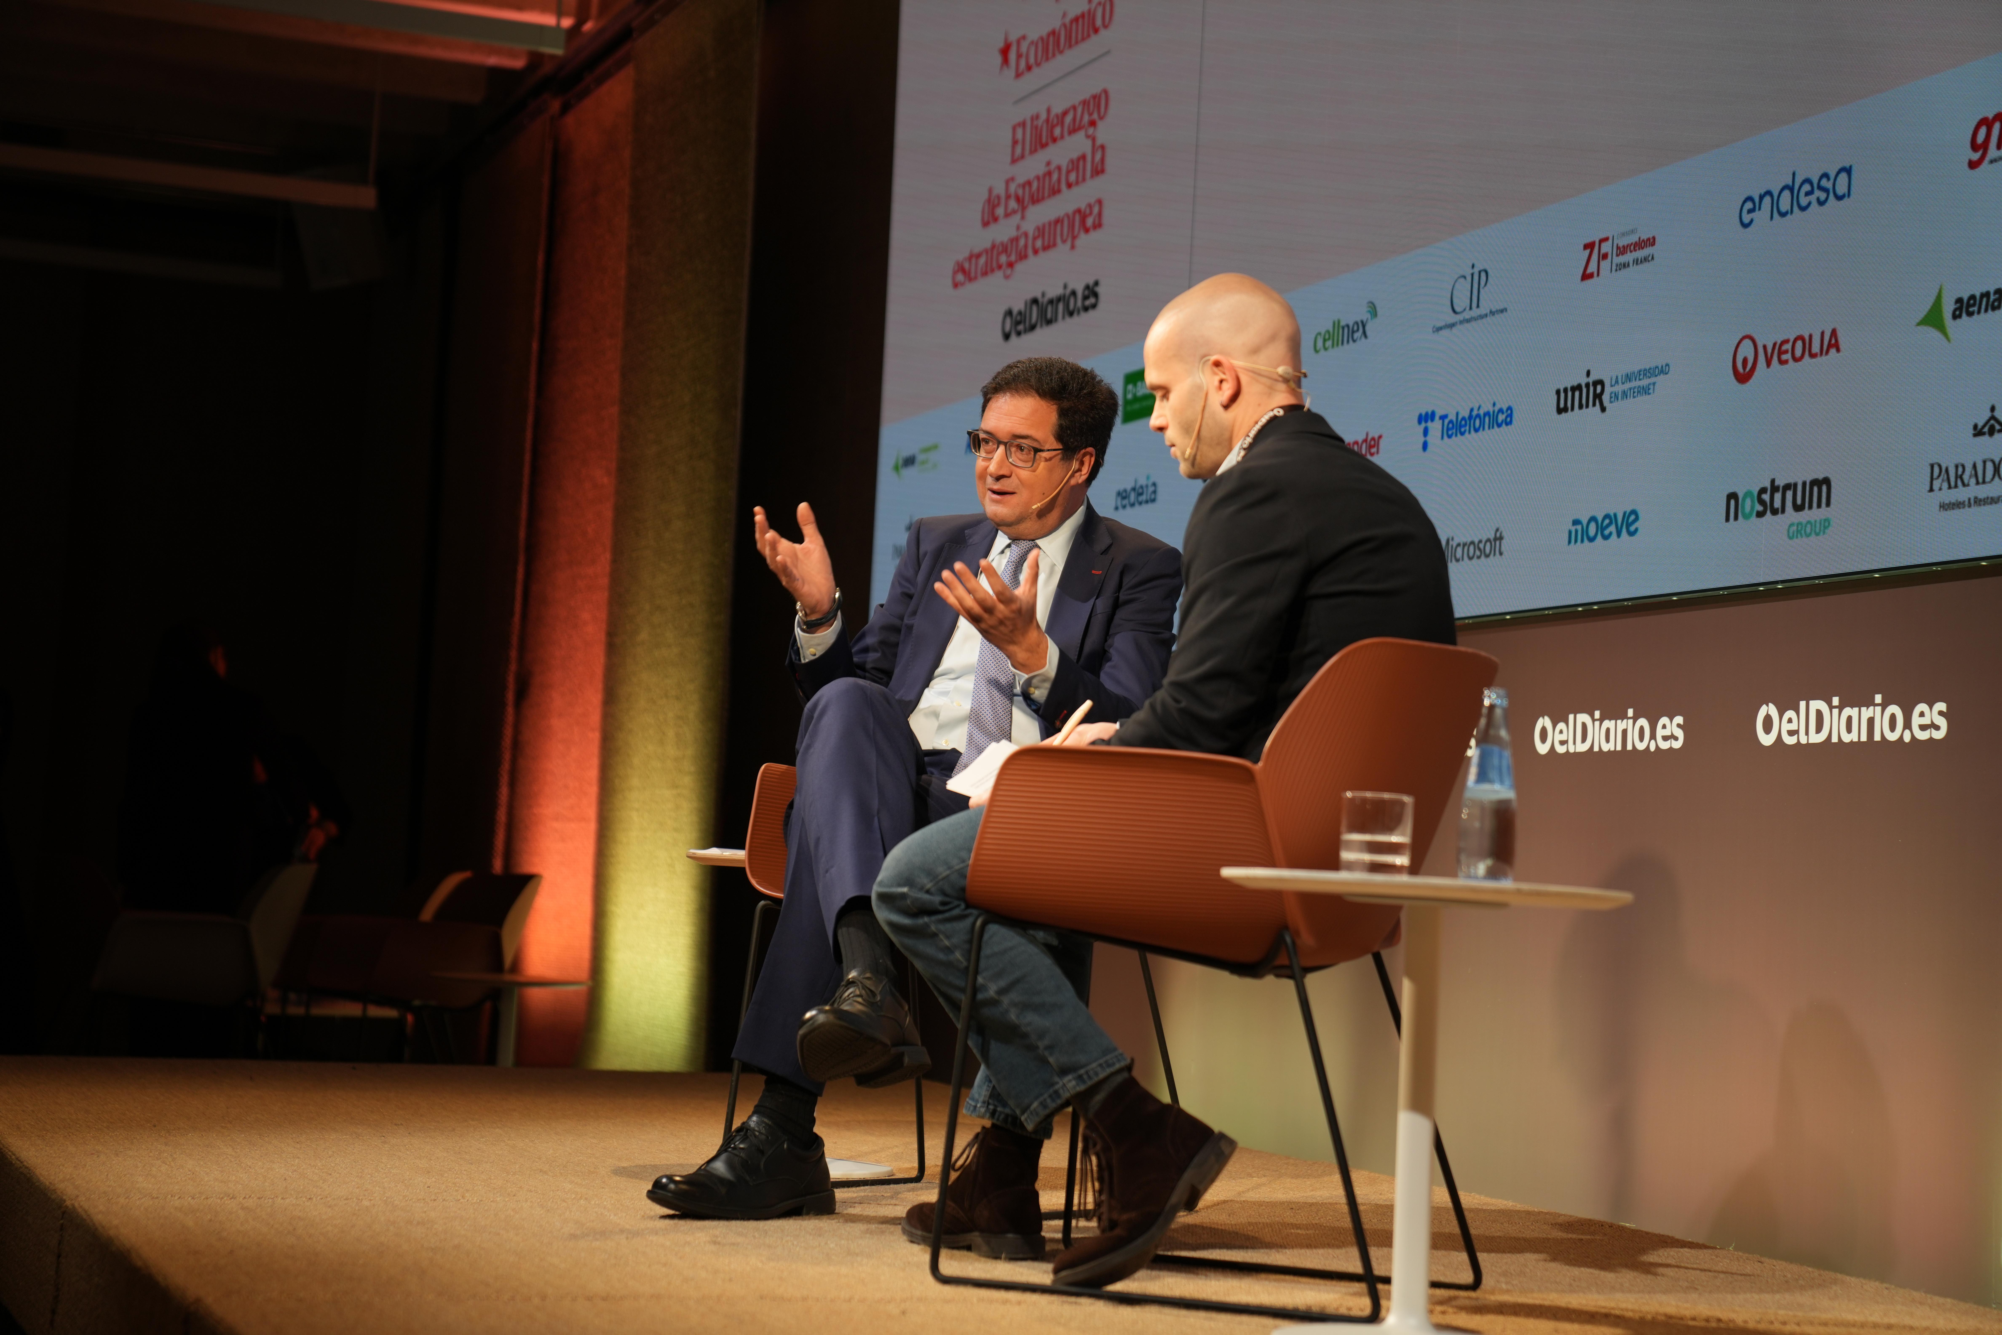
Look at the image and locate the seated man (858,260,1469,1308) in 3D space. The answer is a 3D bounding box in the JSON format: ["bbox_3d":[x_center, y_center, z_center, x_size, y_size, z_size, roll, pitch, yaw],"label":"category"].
[{"bbox_3d":[0.207,0.130,4.821,0.770,1.234,0.540,1,-4,24],"label":"seated man"}]

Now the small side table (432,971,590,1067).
[{"bbox_3d":[-1.365,1.121,10.850,0.455,0.500,0.455,3,-3,0],"label":"small side table"}]

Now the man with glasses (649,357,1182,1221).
[{"bbox_3d":[-0.063,0.152,5.540,0.550,1.244,0.810,1,-4,27],"label":"man with glasses"}]

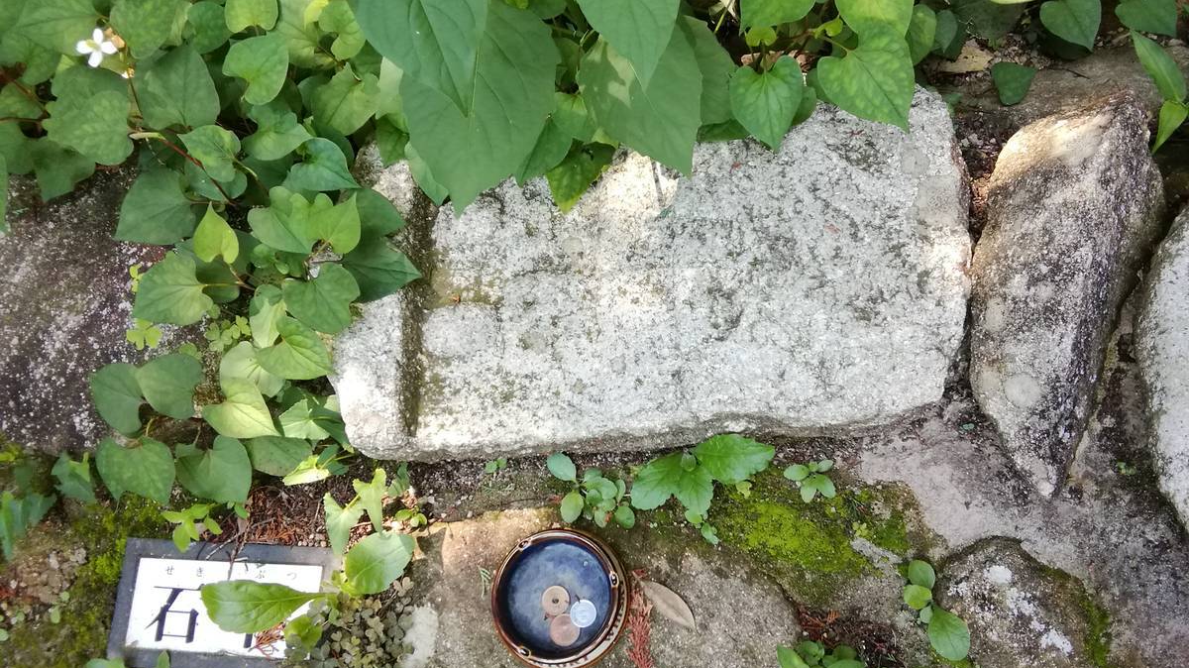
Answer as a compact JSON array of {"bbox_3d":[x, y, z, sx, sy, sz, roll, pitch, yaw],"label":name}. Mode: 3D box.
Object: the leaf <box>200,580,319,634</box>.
[{"bbox_3d":[-0.258,0.211,0.690,0.095,0.012,0.038,-3,76,2],"label":"leaf"}]

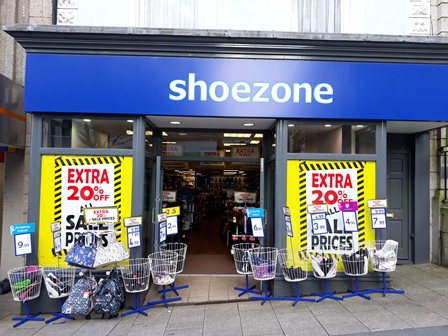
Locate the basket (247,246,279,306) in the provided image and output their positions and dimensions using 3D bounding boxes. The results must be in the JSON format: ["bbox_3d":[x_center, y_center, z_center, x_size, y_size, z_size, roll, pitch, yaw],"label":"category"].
[{"bbox_3d":[0.580,1.529,4.949,0.440,0.665,0.440,-2,-2,-2],"label":"basket"}]

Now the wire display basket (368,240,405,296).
[{"bbox_3d":[2.252,1.442,4.966,0.440,0.665,0.440,-2,-2,-2],"label":"wire display basket"}]

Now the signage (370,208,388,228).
[{"bbox_3d":[2.292,0.750,5.157,0.233,0.298,0.020,1,-2,-1],"label":"signage"}]

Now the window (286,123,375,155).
[{"bbox_3d":[1.614,-0.439,5.260,1.319,0.440,0.060,1,-2,-1],"label":"window"}]

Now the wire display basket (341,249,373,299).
[{"bbox_3d":[1.926,1.526,5.083,0.450,0.670,0.450,1,-2,-1],"label":"wire display basket"}]

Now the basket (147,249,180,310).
[{"bbox_3d":[-0.848,1.531,4.880,0.440,0.665,0.440,-2,-2,-2],"label":"basket"}]

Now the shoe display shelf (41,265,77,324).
[{"bbox_3d":[-2.189,1.673,4.674,0.440,0.665,0.440,-2,-2,-2],"label":"shoe display shelf"}]

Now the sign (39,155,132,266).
[{"bbox_3d":[-1.992,0.627,5.047,1.303,1.582,0.020,1,-2,-2],"label":"sign"}]

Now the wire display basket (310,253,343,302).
[{"bbox_3d":[1.412,1.495,4.914,0.440,0.665,0.440,-2,-2,-2],"label":"wire display basket"}]

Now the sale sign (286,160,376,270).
[{"bbox_3d":[1.589,0.702,5.154,1.316,1.597,0.020,1,-2,-2],"label":"sale sign"}]

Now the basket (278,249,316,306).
[{"bbox_3d":[1.025,1.541,4.979,0.470,0.670,0.470,1,-2,-1],"label":"basket"}]

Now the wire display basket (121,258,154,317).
[{"bbox_3d":[-1.184,1.639,4.850,0.450,0.670,0.450,1,-2,-1],"label":"wire display basket"}]

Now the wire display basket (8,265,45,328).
[{"bbox_3d":[-2.637,1.693,4.668,0.440,0.665,0.440,-2,-2,-2],"label":"wire display basket"}]

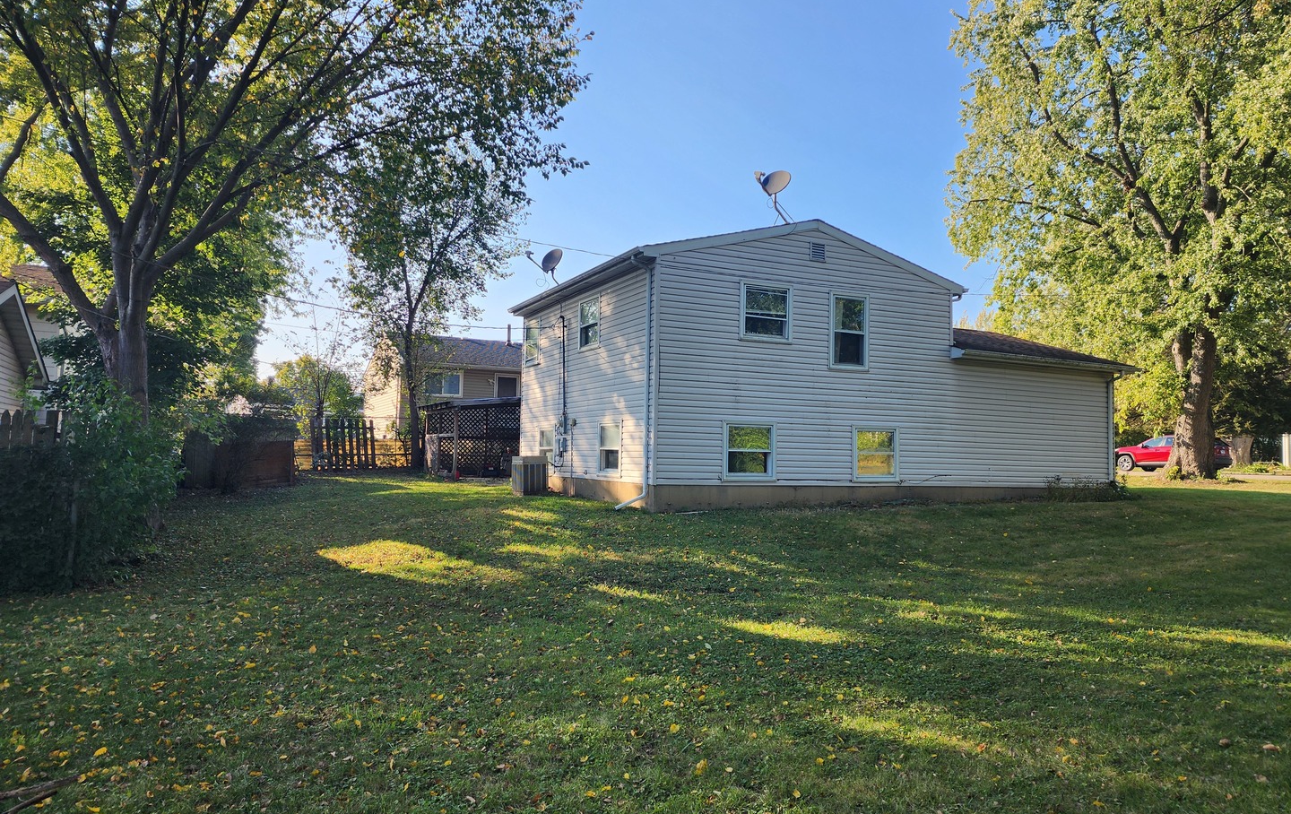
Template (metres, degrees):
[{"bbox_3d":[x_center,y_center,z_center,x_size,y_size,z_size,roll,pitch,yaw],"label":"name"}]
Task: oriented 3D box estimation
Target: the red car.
[{"bbox_3d":[23.480,2.110,38.530,1.860,1.700,4.600,3,-3,-31],"label":"red car"}]

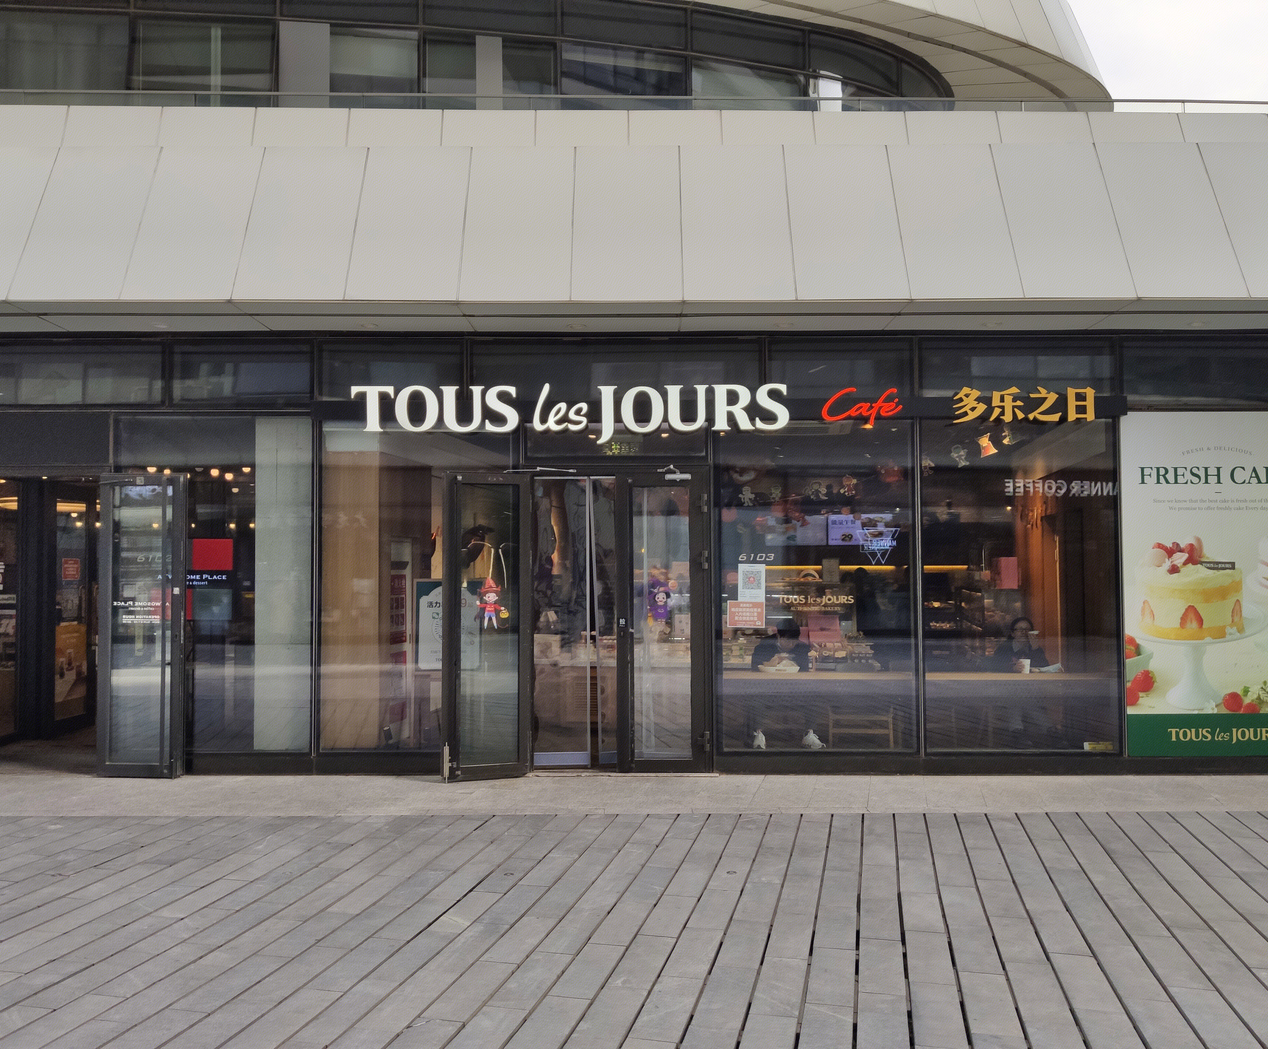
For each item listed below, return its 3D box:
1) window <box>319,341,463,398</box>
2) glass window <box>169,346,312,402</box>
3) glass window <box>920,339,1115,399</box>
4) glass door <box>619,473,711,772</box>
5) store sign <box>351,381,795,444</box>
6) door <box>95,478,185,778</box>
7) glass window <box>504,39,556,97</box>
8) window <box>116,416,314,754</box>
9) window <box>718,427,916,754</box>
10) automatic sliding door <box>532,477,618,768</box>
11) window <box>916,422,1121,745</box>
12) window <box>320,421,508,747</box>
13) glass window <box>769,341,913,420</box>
[{"bbox_3d":[-1.908,-1.197,8.280,1.154,0.494,0.080,0,-2,0],"label":"window"},{"bbox_3d":[-3.092,-1.174,8.280,1.094,0.463,0.080,0,-2,0],"label":"glass window"},{"bbox_3d":[3.031,-1.206,8.279,1.541,0.511,0.080,0,-2,0],"label":"glass window"},{"bbox_3d":[0.244,0.759,8.226,0.719,2.338,0.070,0,-2,0],"label":"glass door"},{"bbox_3d":[-0.484,-0.864,8.098,3.386,0.474,0.100,0,-2,0],"label":"store sign"},{"bbox_3d":[-3.817,0.778,8.110,0.653,2.328,0.070,0,-2,10],"label":"door"},{"bbox_3d":[-1.194,-5.230,12.100,0.616,0.718,0.070,0,-2,-10],"label":"glass window"},{"bbox_3d":[-3.289,0.459,8.223,1.557,2.648,0.080,0,-2,0],"label":"window"},{"bbox_3d":[1.437,0.476,8.221,1.565,2.613,0.080,0,-2,0],"label":"window"},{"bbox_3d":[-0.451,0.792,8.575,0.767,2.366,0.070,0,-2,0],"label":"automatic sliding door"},{"bbox_3d":[3.033,0.459,8.258,1.585,2.652,0.080,0,-2,0],"label":"window"},{"bbox_3d":[-1.709,0.481,8.258,1.508,2.609,0.080,0,-2,0],"label":"window"},{"bbox_3d":[1.636,-1.157,8.322,1.140,0.617,0.080,0,-2,0],"label":"glass window"}]

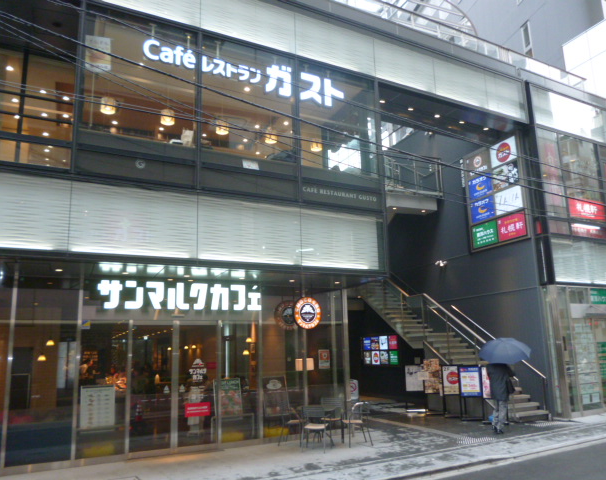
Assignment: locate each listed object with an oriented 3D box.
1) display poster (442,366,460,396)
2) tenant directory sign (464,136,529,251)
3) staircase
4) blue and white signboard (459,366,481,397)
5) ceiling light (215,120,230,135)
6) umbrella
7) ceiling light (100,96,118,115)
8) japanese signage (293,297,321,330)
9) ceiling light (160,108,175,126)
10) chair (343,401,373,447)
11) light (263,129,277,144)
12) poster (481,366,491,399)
[{"bbox_3d":[3.906,3.659,13.481,0.530,0.760,0.050,-2,-12,0],"label":"display poster"},{"bbox_3d":[5.471,-1.253,14.690,0.130,2.877,1.916,5,-14,-29],"label":"tenant directory sign"},{"bbox_3d":[3.878,2.965,15.735,1.400,4.100,6.800,5,-13,-29],"label":"staircase"},{"bbox_3d":[4.277,3.597,13.140,0.530,0.760,0.040,-6,-13,18],"label":"blue and white signboard"},{"bbox_3d":[-1.761,-2.454,11.325,0.290,0.270,0.290,-2,-12,0],"label":"ceiling light"},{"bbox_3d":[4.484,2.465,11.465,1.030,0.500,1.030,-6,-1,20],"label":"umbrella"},{"bbox_3d":[-3.610,-2.485,9.608,0.270,0.230,0.270,5,-13,-29],"label":"ceiling light"},{"bbox_3d":[0.106,1.621,11.466,0.670,0.670,0.120,5,-13,-29],"label":"japanese signage"},{"bbox_3d":[-2.646,-2.399,10.139,0.270,0.230,0.270,5,-13,-29],"label":"ceiling light"},{"bbox_3d":[1.066,3.606,10.138,0.530,0.780,0.510,1,-12,-14],"label":"chair"},{"bbox_3d":[-0.691,-2.243,11.219,0.270,0.230,0.270,5,-13,-29],"label":"light"},{"bbox_3d":[4.620,3.454,12.503,0.530,0.750,0.040,-6,-13,19],"label":"poster"}]

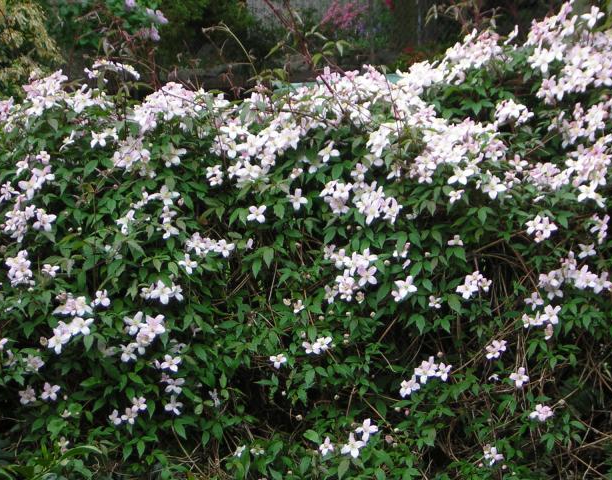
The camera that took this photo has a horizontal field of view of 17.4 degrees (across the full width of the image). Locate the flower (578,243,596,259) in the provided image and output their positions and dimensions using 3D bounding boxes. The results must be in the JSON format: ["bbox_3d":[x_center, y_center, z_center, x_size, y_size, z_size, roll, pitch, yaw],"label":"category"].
[{"bbox_3d":[0.719,0.027,5.100,0.046,0.041,0.024,0,-20,0],"label":"flower"}]

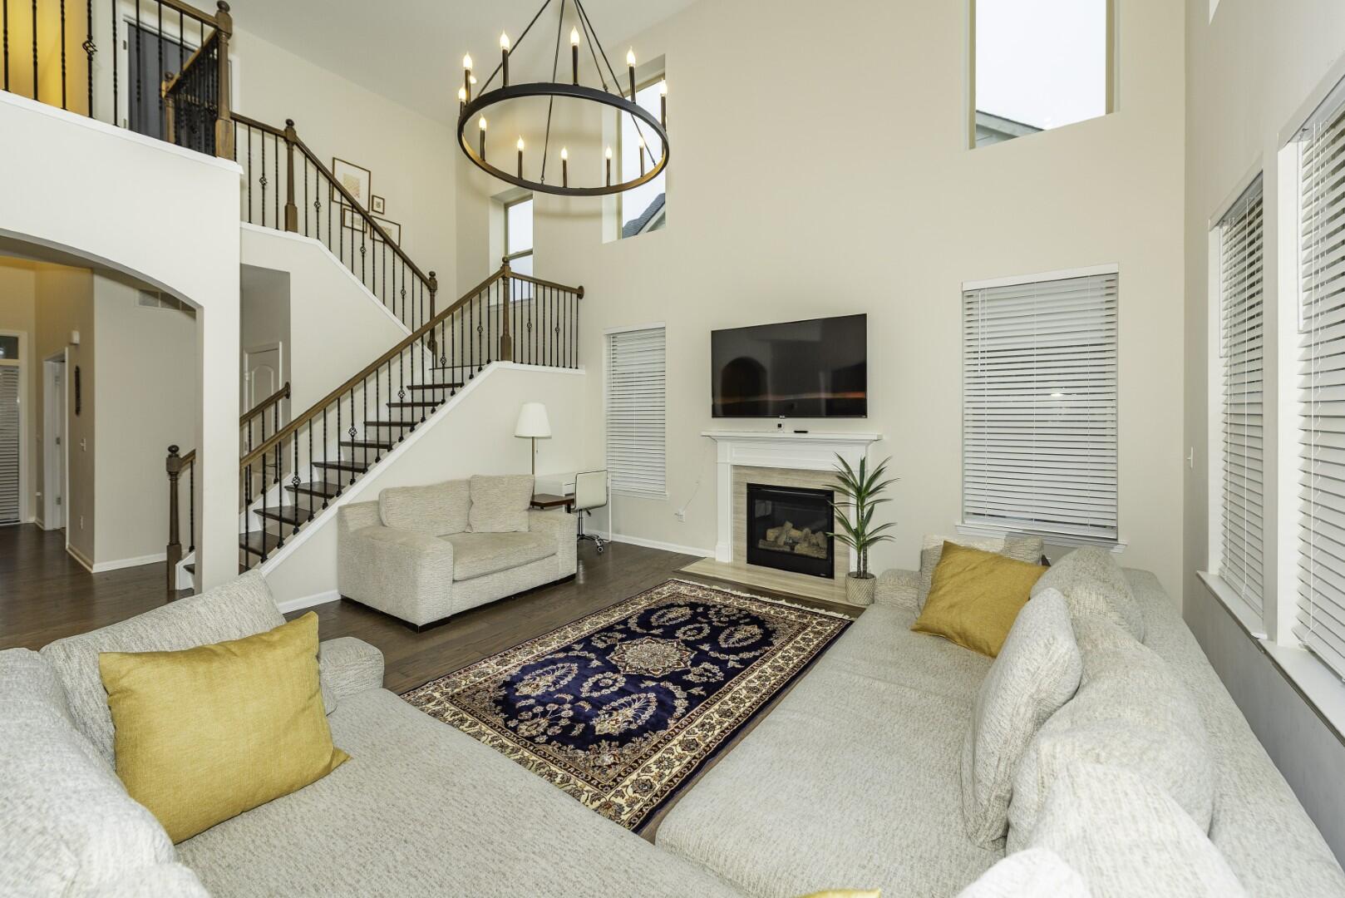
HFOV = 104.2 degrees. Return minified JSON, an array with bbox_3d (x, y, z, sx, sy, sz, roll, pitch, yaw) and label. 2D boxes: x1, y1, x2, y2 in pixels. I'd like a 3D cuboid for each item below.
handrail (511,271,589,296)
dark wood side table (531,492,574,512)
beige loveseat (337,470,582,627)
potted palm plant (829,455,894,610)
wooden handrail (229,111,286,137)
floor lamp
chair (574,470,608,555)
[{"bbox_3d":[-1.419,-1.873,6.012,0.079,0.074,1.001,2,4,36],"label":"handrail"},{"bbox_3d":[-1.288,0.808,5.293,0.479,0.608,0.393,2,4,36],"label":"dark wood side table"},{"bbox_3d":[-1.724,0.723,4.390,1.115,0.887,1.473,2,4,36],"label":"beige loveseat"},{"bbox_3d":[1.460,0.594,4.086,0.515,1.137,0.501,2,4,36],"label":"potted palm plant"},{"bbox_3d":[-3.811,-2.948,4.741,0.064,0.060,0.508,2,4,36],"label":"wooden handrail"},{"bbox_3d":[-1.358,0.329,5.119,0.358,1.580,0.358,2,4,36],"label":"floor lamp"},{"bbox_3d":[-0.976,0.661,5.627,0.543,0.858,0.529,2,4,36],"label":"chair"}]

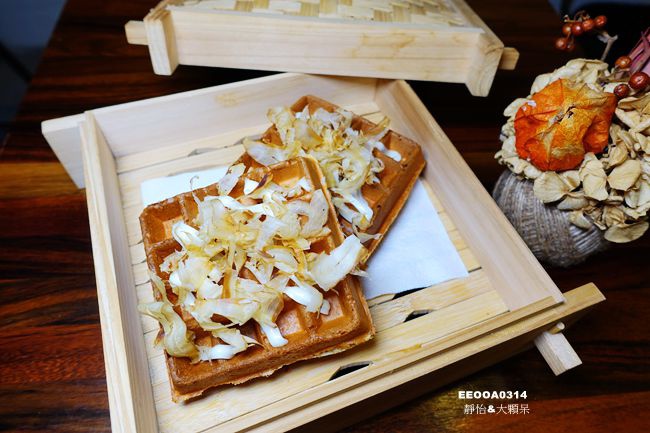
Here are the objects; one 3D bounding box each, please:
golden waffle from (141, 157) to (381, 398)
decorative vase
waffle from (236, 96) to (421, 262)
[{"bbox_3d":[-0.042,0.032,0.255,0.112,0.028,0.112,-18,67,-3],"label":"golden waffle"},{"bbox_3d":[0.165,-0.007,0.314,0.084,0.075,0.084,-16,59,-14],"label":"decorative vase"},{"bbox_3d":[0.000,-0.028,0.317,0.113,0.028,0.113,29,59,15],"label":"waffle"}]

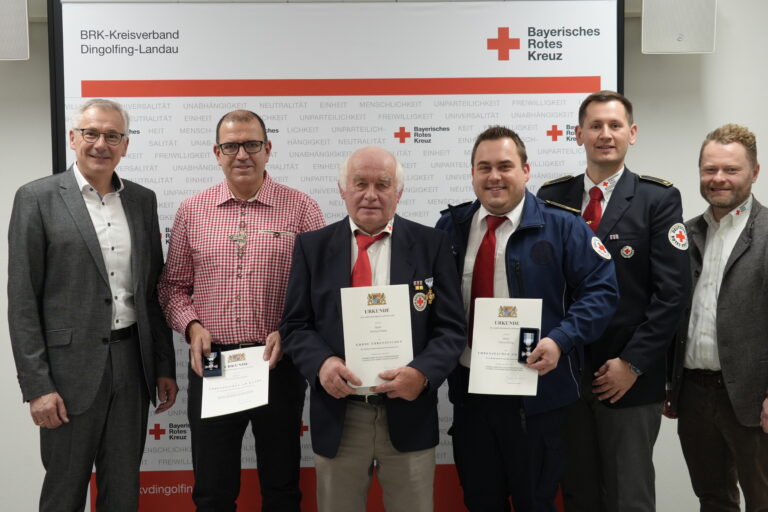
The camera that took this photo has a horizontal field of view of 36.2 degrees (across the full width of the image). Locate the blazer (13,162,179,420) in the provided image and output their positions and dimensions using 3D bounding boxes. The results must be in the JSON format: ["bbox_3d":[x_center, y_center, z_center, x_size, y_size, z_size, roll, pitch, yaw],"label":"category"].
[{"bbox_3d":[-0.950,0.105,3.820,0.550,0.780,0.330,-3,4,-35],"label":"blazer"}]

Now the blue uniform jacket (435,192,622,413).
[{"bbox_3d":[0.450,0.142,3.850,0.590,0.720,0.380,1,4,29],"label":"blue uniform jacket"}]

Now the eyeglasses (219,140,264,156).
[{"bbox_3d":[-0.454,-0.342,3.747,0.143,0.044,0.142,-5,6,-6],"label":"eyeglasses"}]

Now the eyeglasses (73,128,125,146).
[{"bbox_3d":[-0.910,-0.384,3.784,0.141,0.045,0.142,6,4,-19],"label":"eyeglasses"}]

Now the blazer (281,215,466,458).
[{"bbox_3d":[-0.030,0.252,3.770,0.580,0.765,0.360,0,3,2],"label":"blazer"}]

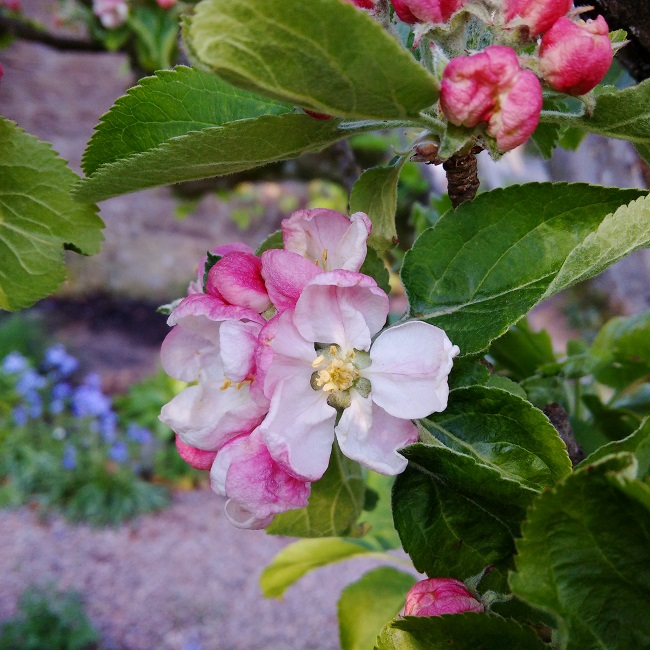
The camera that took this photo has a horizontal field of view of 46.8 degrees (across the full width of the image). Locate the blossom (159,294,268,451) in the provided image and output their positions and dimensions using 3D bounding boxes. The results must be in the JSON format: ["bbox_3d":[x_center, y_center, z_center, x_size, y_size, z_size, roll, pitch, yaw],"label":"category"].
[{"bbox_3d":[-0.030,0.013,0.207,0.033,0.042,0.028,9,11,29],"label":"blossom"}]

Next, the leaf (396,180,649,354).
[{"bbox_3d":[0.057,-0.016,0.213,0.073,0.041,0.024,-20,12,-8],"label":"leaf"}]

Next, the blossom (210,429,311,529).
[{"bbox_3d":[-0.017,0.041,0.198,0.026,0.025,0.016,2,14,8],"label":"blossom"}]

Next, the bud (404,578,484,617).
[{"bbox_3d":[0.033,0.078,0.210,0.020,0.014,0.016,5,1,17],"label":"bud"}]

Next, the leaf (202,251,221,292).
[{"bbox_3d":[-0.033,-0.015,0.220,0.006,0.011,0.005,3,1,11],"label":"leaf"}]

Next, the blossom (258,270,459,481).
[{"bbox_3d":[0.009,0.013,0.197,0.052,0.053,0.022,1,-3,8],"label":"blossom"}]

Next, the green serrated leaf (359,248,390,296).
[{"bbox_3d":[0.014,-0.016,0.215,0.011,0.014,0.006,-1,-6,-6],"label":"green serrated leaf"}]

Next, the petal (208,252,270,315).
[{"bbox_3d":[-0.023,-0.012,0.200,0.017,0.017,0.013,3,-11,15],"label":"petal"}]

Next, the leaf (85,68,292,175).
[{"bbox_3d":[-0.038,-0.057,0.210,0.060,0.021,0.018,-18,11,-3],"label":"leaf"}]

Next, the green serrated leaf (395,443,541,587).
[{"bbox_3d":[0.037,0.049,0.195,0.041,0.038,0.018,1,-20,7],"label":"green serrated leaf"}]

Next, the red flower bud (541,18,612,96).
[{"bbox_3d":[0.066,-0.070,0.197,0.018,0.020,0.018,-2,3,-6],"label":"red flower bud"}]

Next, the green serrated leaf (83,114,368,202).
[{"bbox_3d":[-0.027,-0.044,0.200,0.077,0.016,0.018,-15,11,-3],"label":"green serrated leaf"}]

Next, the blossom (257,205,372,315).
[{"bbox_3d":[-0.002,-0.018,0.209,0.031,0.029,0.024,-2,-20,-7],"label":"blossom"}]

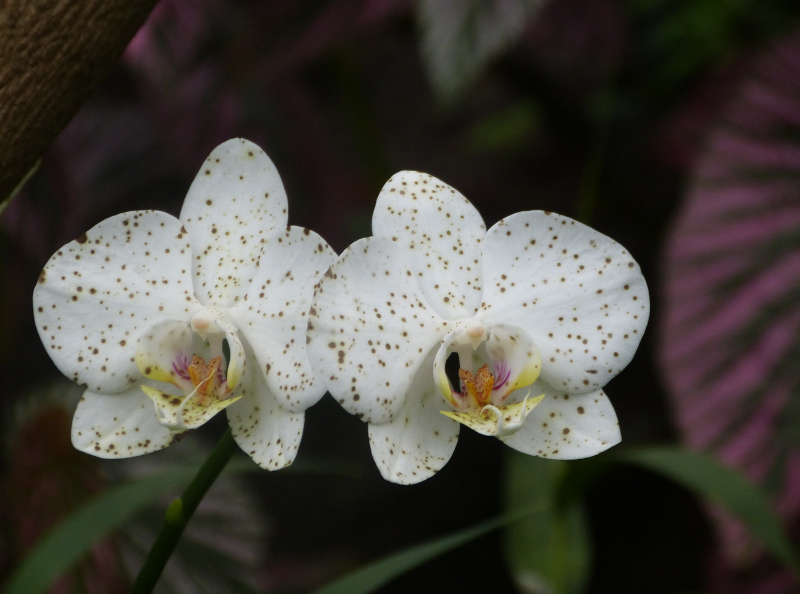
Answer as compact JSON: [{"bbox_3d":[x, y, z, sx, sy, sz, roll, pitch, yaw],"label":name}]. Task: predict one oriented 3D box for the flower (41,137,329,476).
[{"bbox_3d":[-0.058,0.002,1.630,0.088,0.088,0.036,10,11,21],"label":"flower"}]

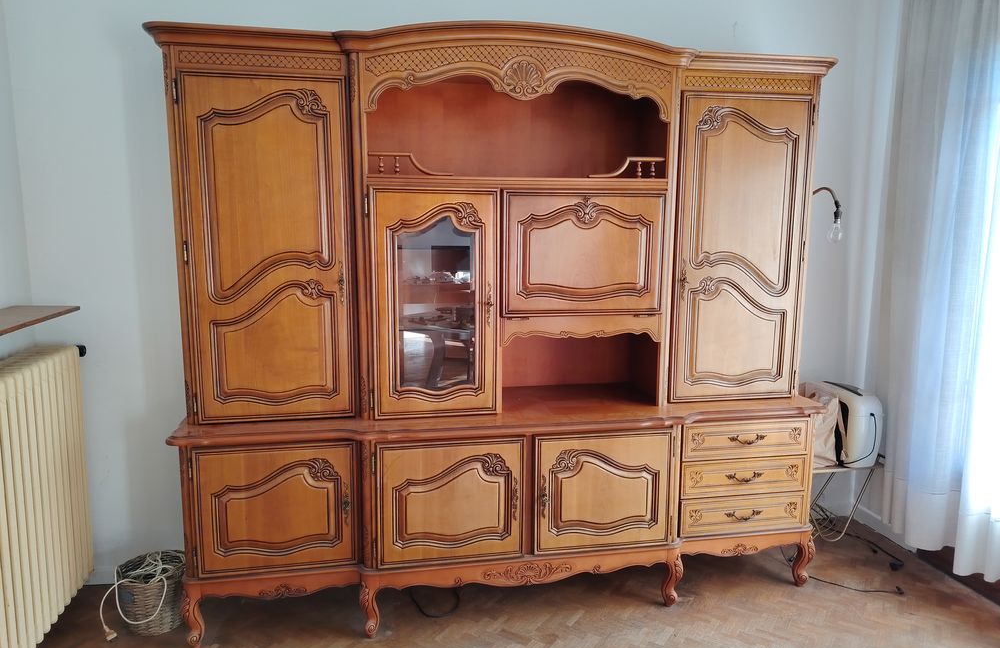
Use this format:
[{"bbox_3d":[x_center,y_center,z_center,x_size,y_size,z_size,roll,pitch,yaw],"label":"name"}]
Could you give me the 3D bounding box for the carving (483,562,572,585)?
[{"bbox_3d":[0.110,0.965,2.686,0.357,0.091,0.020,-1,9,-11],"label":"carving"}]

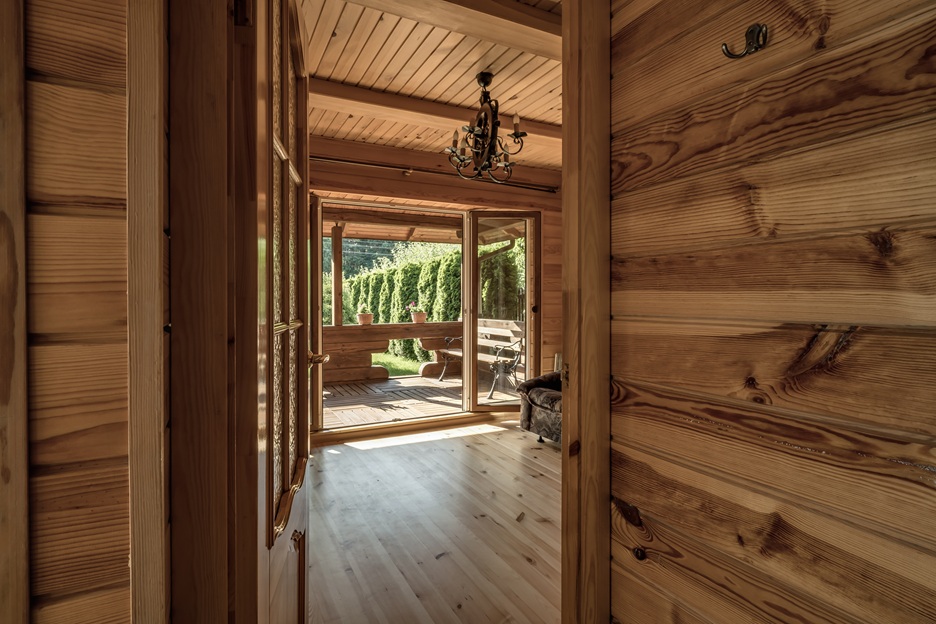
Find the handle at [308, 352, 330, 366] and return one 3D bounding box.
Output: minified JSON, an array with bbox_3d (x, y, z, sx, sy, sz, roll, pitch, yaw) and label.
[{"bbox_3d":[-0.511,0.163,1.520,0.065,0.055,0.110,0,1,-12],"label":"handle"}]

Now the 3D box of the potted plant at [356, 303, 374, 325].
[{"bbox_3d":[-1.641,0.035,6.967,0.290,0.330,0.280,-1,2,-27],"label":"potted plant"}]

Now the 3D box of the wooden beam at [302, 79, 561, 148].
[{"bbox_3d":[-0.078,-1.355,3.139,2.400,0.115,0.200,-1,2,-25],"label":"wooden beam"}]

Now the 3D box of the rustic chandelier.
[{"bbox_3d":[0.104,-1.098,2.630,0.460,0.640,0.430,-1,2,-27],"label":"rustic chandelier"}]

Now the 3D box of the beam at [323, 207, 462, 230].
[{"bbox_3d":[-1.115,-1.502,7.221,2.800,0.200,0.180,-1,2,-25],"label":"beam"}]

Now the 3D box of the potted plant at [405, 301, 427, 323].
[{"bbox_3d":[-0.856,0.020,7.366,0.320,0.340,0.290,-1,2,-27],"label":"potted plant"}]

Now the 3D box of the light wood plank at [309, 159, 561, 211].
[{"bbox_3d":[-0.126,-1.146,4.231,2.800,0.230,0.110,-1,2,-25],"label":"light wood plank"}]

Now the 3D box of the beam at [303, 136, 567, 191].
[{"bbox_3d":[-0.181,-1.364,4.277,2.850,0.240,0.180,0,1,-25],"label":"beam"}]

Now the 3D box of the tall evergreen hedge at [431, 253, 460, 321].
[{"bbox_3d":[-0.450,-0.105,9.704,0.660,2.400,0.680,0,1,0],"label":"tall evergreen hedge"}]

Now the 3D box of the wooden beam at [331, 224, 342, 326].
[{"bbox_3d":[-1.997,-0.545,6.749,0.135,1.550,0.135,-1,2,-27],"label":"wooden beam"}]

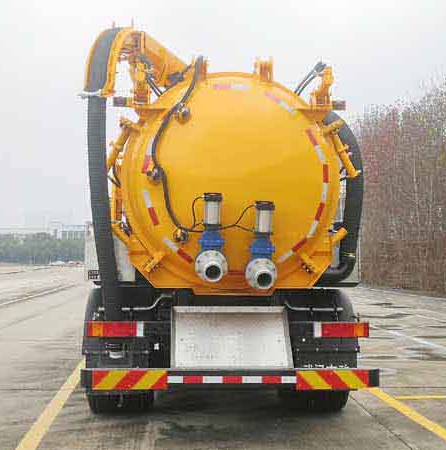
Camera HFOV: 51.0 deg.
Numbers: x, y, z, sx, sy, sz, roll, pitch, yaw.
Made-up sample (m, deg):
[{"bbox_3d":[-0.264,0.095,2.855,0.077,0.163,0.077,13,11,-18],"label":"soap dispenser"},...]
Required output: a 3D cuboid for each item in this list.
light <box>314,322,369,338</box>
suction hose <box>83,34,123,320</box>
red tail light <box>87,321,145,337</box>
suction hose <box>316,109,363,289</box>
[{"bbox_3d":[0.932,0.830,3.680,0.440,0.120,0.080,0,-4,-2],"label":"light"},{"bbox_3d":[-1.000,-0.450,3.970,0.340,2.500,0.380,0,-4,-2],"label":"suction hose"},{"bbox_3d":[-0.853,0.815,3.680,0.450,0.120,0.080,0,-4,-2],"label":"red tail light"},{"bbox_3d":[1.055,-0.240,4.200,0.420,1.520,0.300,0,-4,-2],"label":"suction hose"}]

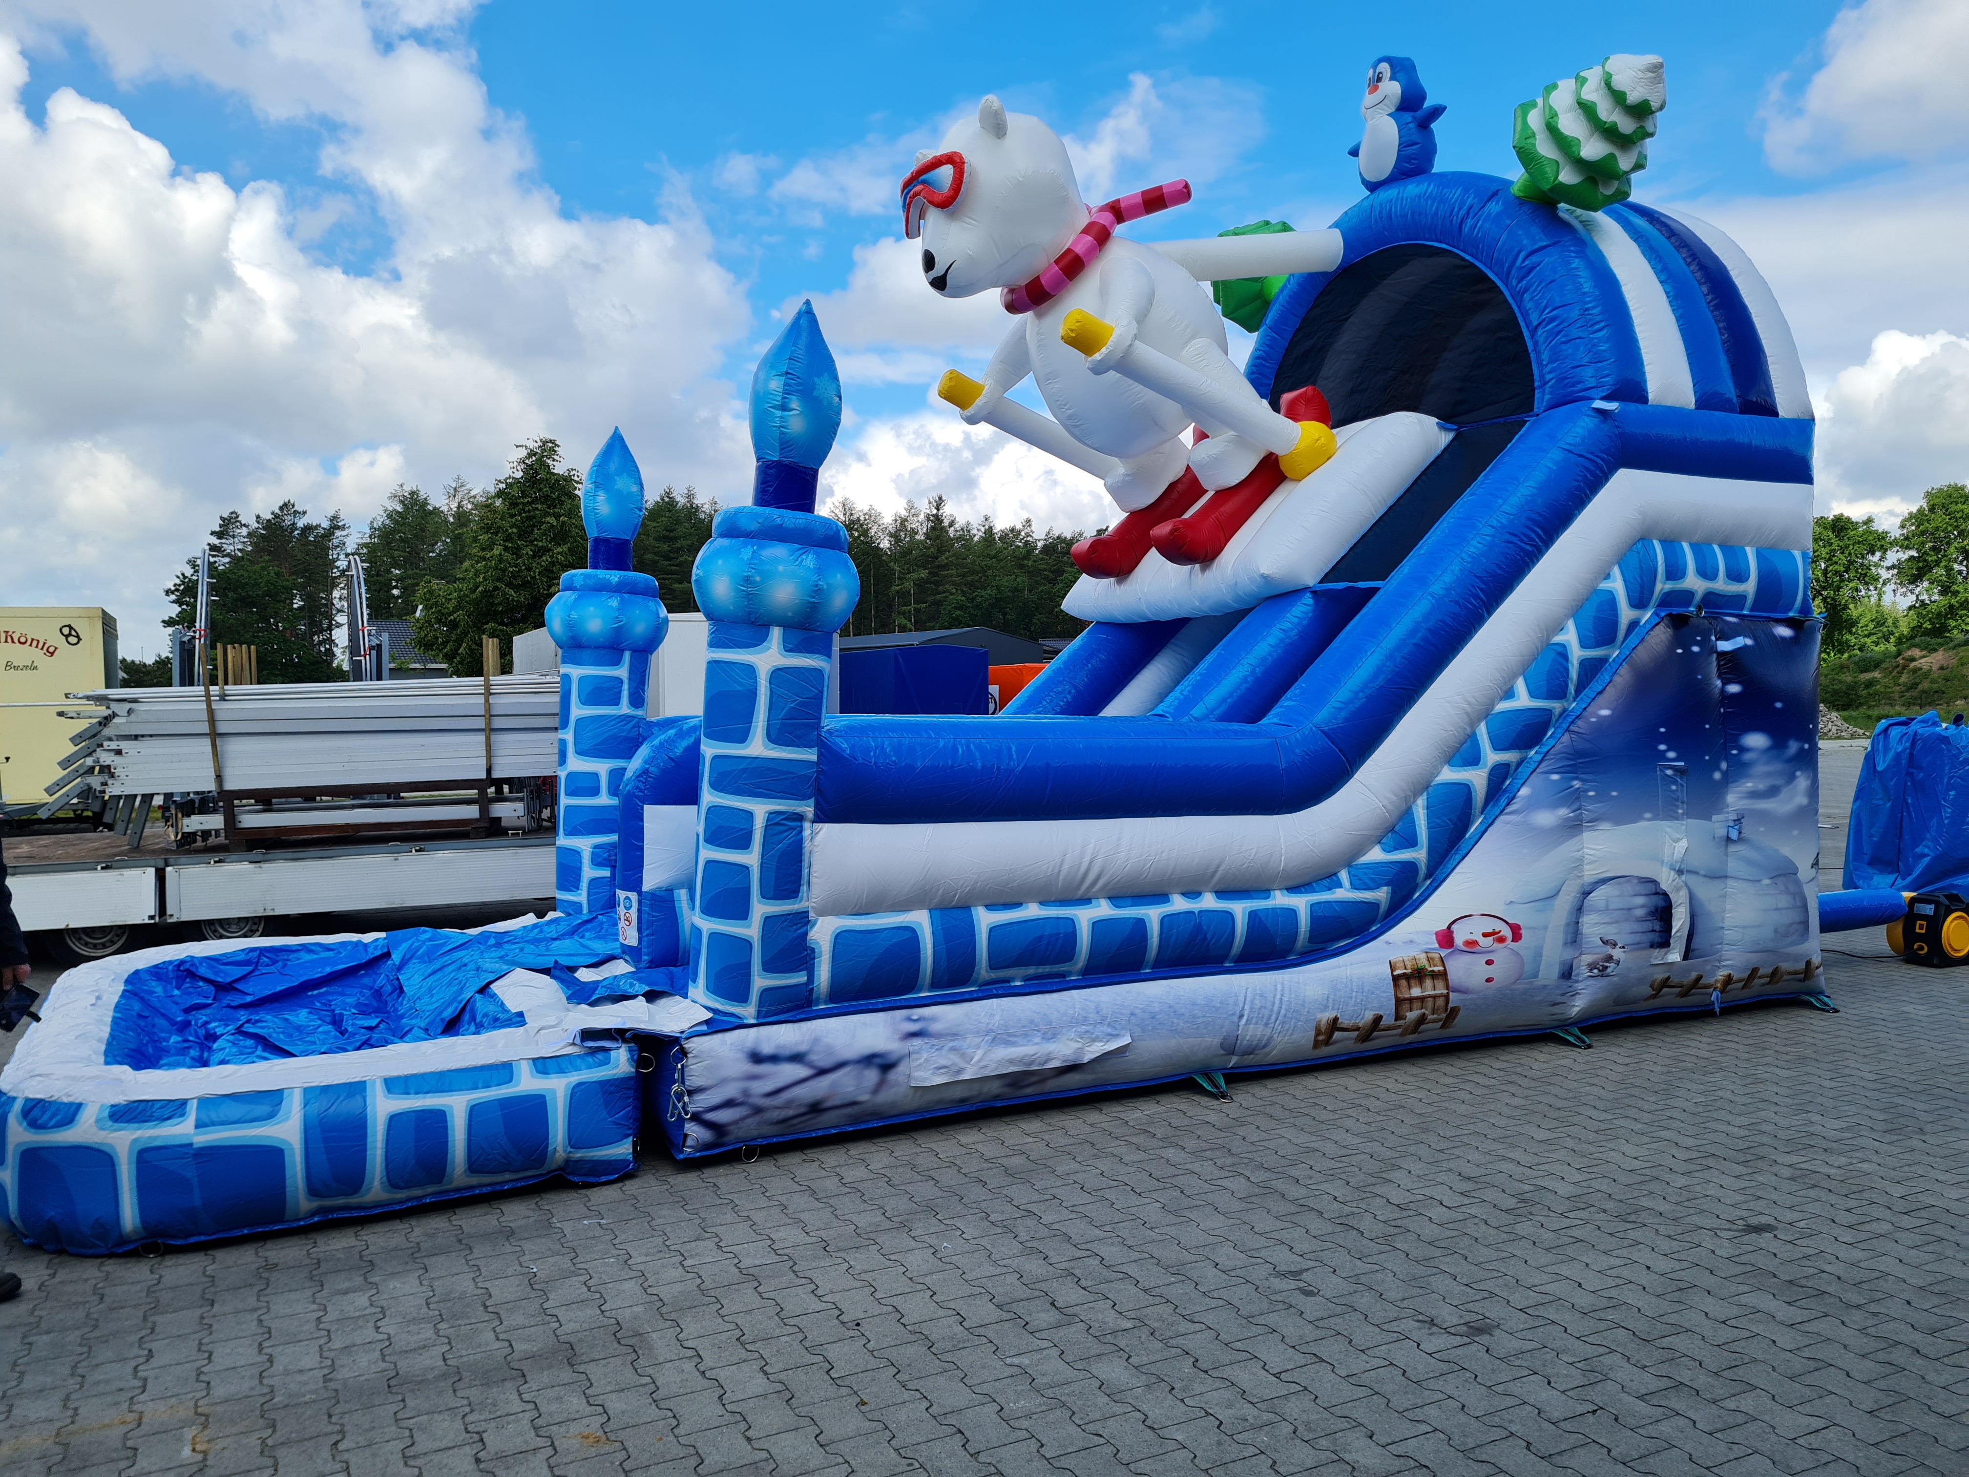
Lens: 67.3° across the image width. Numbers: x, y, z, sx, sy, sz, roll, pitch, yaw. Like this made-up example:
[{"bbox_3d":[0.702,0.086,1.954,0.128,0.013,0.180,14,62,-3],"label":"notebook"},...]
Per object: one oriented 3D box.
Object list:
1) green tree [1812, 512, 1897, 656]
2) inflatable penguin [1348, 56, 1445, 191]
[{"bbox_3d":[40.268,-6.631,69.856,6.500,8.000,6.500,1,2,30],"label":"green tree"},{"bbox_3d":[2.478,-3.750,9.031,0.500,0.800,0.780,-1,2,-26],"label":"inflatable penguin"}]

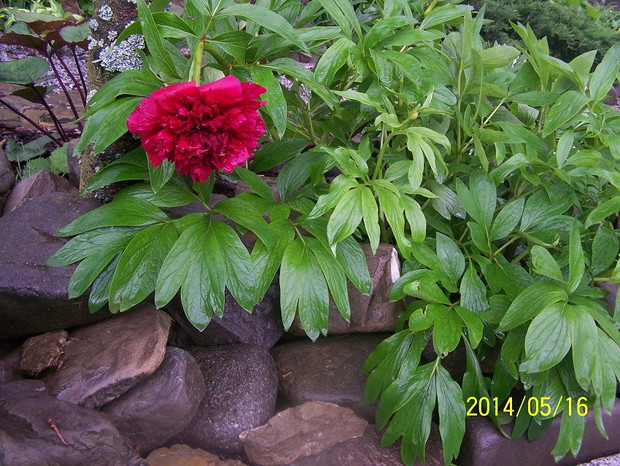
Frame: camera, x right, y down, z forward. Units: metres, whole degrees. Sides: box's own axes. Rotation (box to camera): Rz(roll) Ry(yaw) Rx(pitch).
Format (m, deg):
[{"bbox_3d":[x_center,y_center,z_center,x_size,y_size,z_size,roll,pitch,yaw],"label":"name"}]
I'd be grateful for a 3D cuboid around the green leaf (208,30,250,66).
[{"bbox_3d":[-0.100,-0.226,0.830,0.063,0.018,0.032,23,44,19],"label":"green leaf"}]

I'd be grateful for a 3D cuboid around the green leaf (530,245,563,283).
[{"bbox_3d":[0.285,0.038,0.823,0.032,0.014,0.054,-38,79,-12],"label":"green leaf"}]

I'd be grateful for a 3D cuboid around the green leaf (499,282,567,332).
[{"bbox_3d":[0.250,0.079,0.753,0.101,0.020,0.038,-20,49,-23],"label":"green leaf"}]

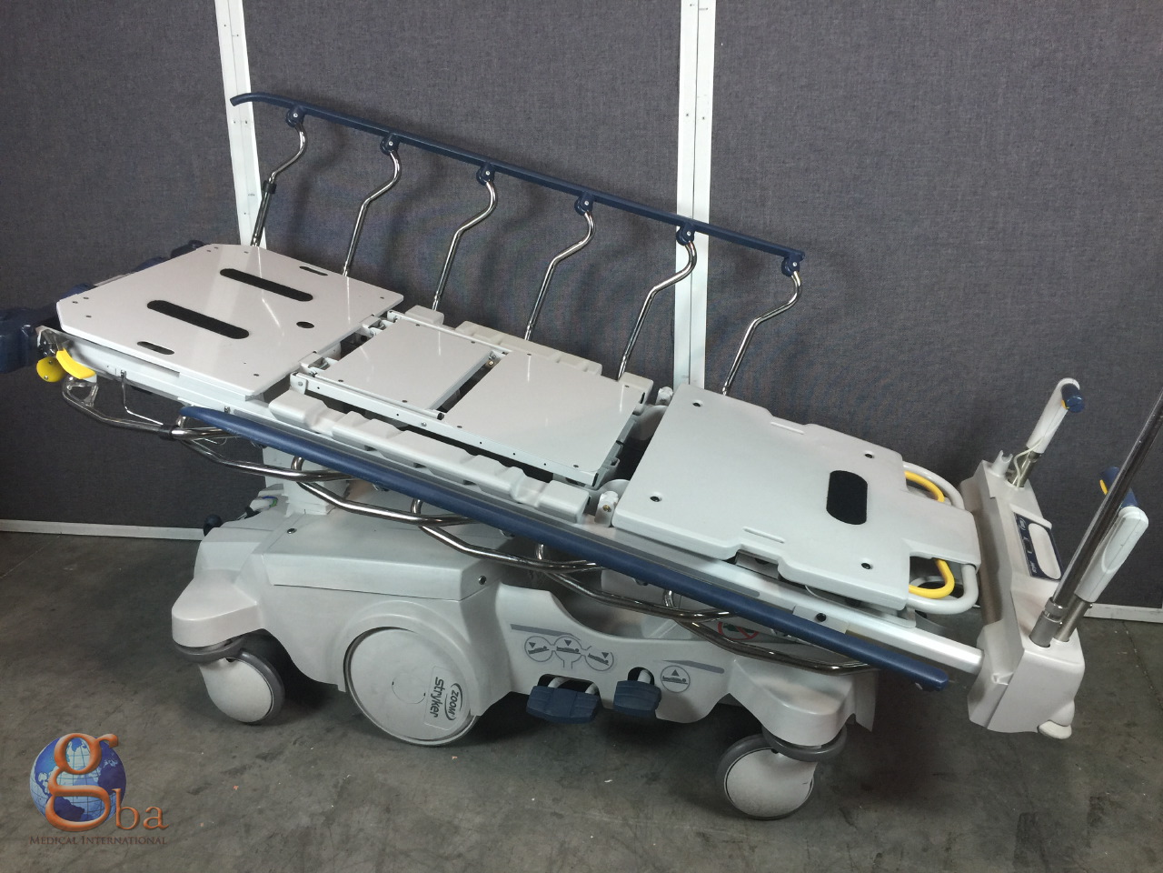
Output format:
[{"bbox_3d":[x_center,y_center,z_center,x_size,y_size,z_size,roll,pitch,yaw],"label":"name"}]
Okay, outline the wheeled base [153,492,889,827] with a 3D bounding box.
[{"bbox_3d":[-0.126,0.404,2.307,1.560,0.480,0.710,5,25,15],"label":"wheeled base"}]

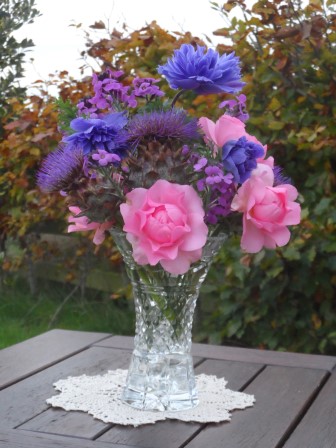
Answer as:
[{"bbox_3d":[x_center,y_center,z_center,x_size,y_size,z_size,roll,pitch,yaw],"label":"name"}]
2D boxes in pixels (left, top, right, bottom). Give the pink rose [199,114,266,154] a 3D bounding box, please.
[{"bbox_3d":[0.072,-0.098,1.050,0.072,0.048,0.065,3,5,-6],"label":"pink rose"}]

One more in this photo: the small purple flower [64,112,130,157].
[{"bbox_3d":[-0.078,-0.098,1.020,0.070,0.048,0.058,4,5,6],"label":"small purple flower"}]

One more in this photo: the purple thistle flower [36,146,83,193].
[{"bbox_3d":[-0.118,-0.060,1.040,0.050,0.050,0.052,7,6,37],"label":"purple thistle flower"}]

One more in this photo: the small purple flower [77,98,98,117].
[{"bbox_3d":[-0.090,-0.130,1.055,0.024,0.020,0.019,5,5,11],"label":"small purple flower"}]

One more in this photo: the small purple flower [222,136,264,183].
[{"bbox_3d":[0.080,-0.068,1.000,0.043,0.048,0.036,2,5,-11],"label":"small purple flower"}]

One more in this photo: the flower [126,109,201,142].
[{"bbox_3d":[-0.005,-0.108,1.040,0.081,0.038,0.072,4,5,0],"label":"flower"}]

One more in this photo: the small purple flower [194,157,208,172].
[{"bbox_3d":[0.036,-0.064,1.020,0.015,0.017,0.012,5,5,11],"label":"small purple flower"}]

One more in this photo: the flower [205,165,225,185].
[{"bbox_3d":[0.049,-0.052,1.000,0.021,0.021,0.016,4,5,0],"label":"flower"}]

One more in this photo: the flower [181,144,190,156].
[{"bbox_3d":[0.019,-0.079,1.020,0.011,0.013,0.010,4,5,0],"label":"flower"}]

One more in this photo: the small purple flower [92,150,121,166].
[{"bbox_3d":[-0.065,-0.069,0.995,0.029,0.018,0.020,4,5,0],"label":"small purple flower"}]

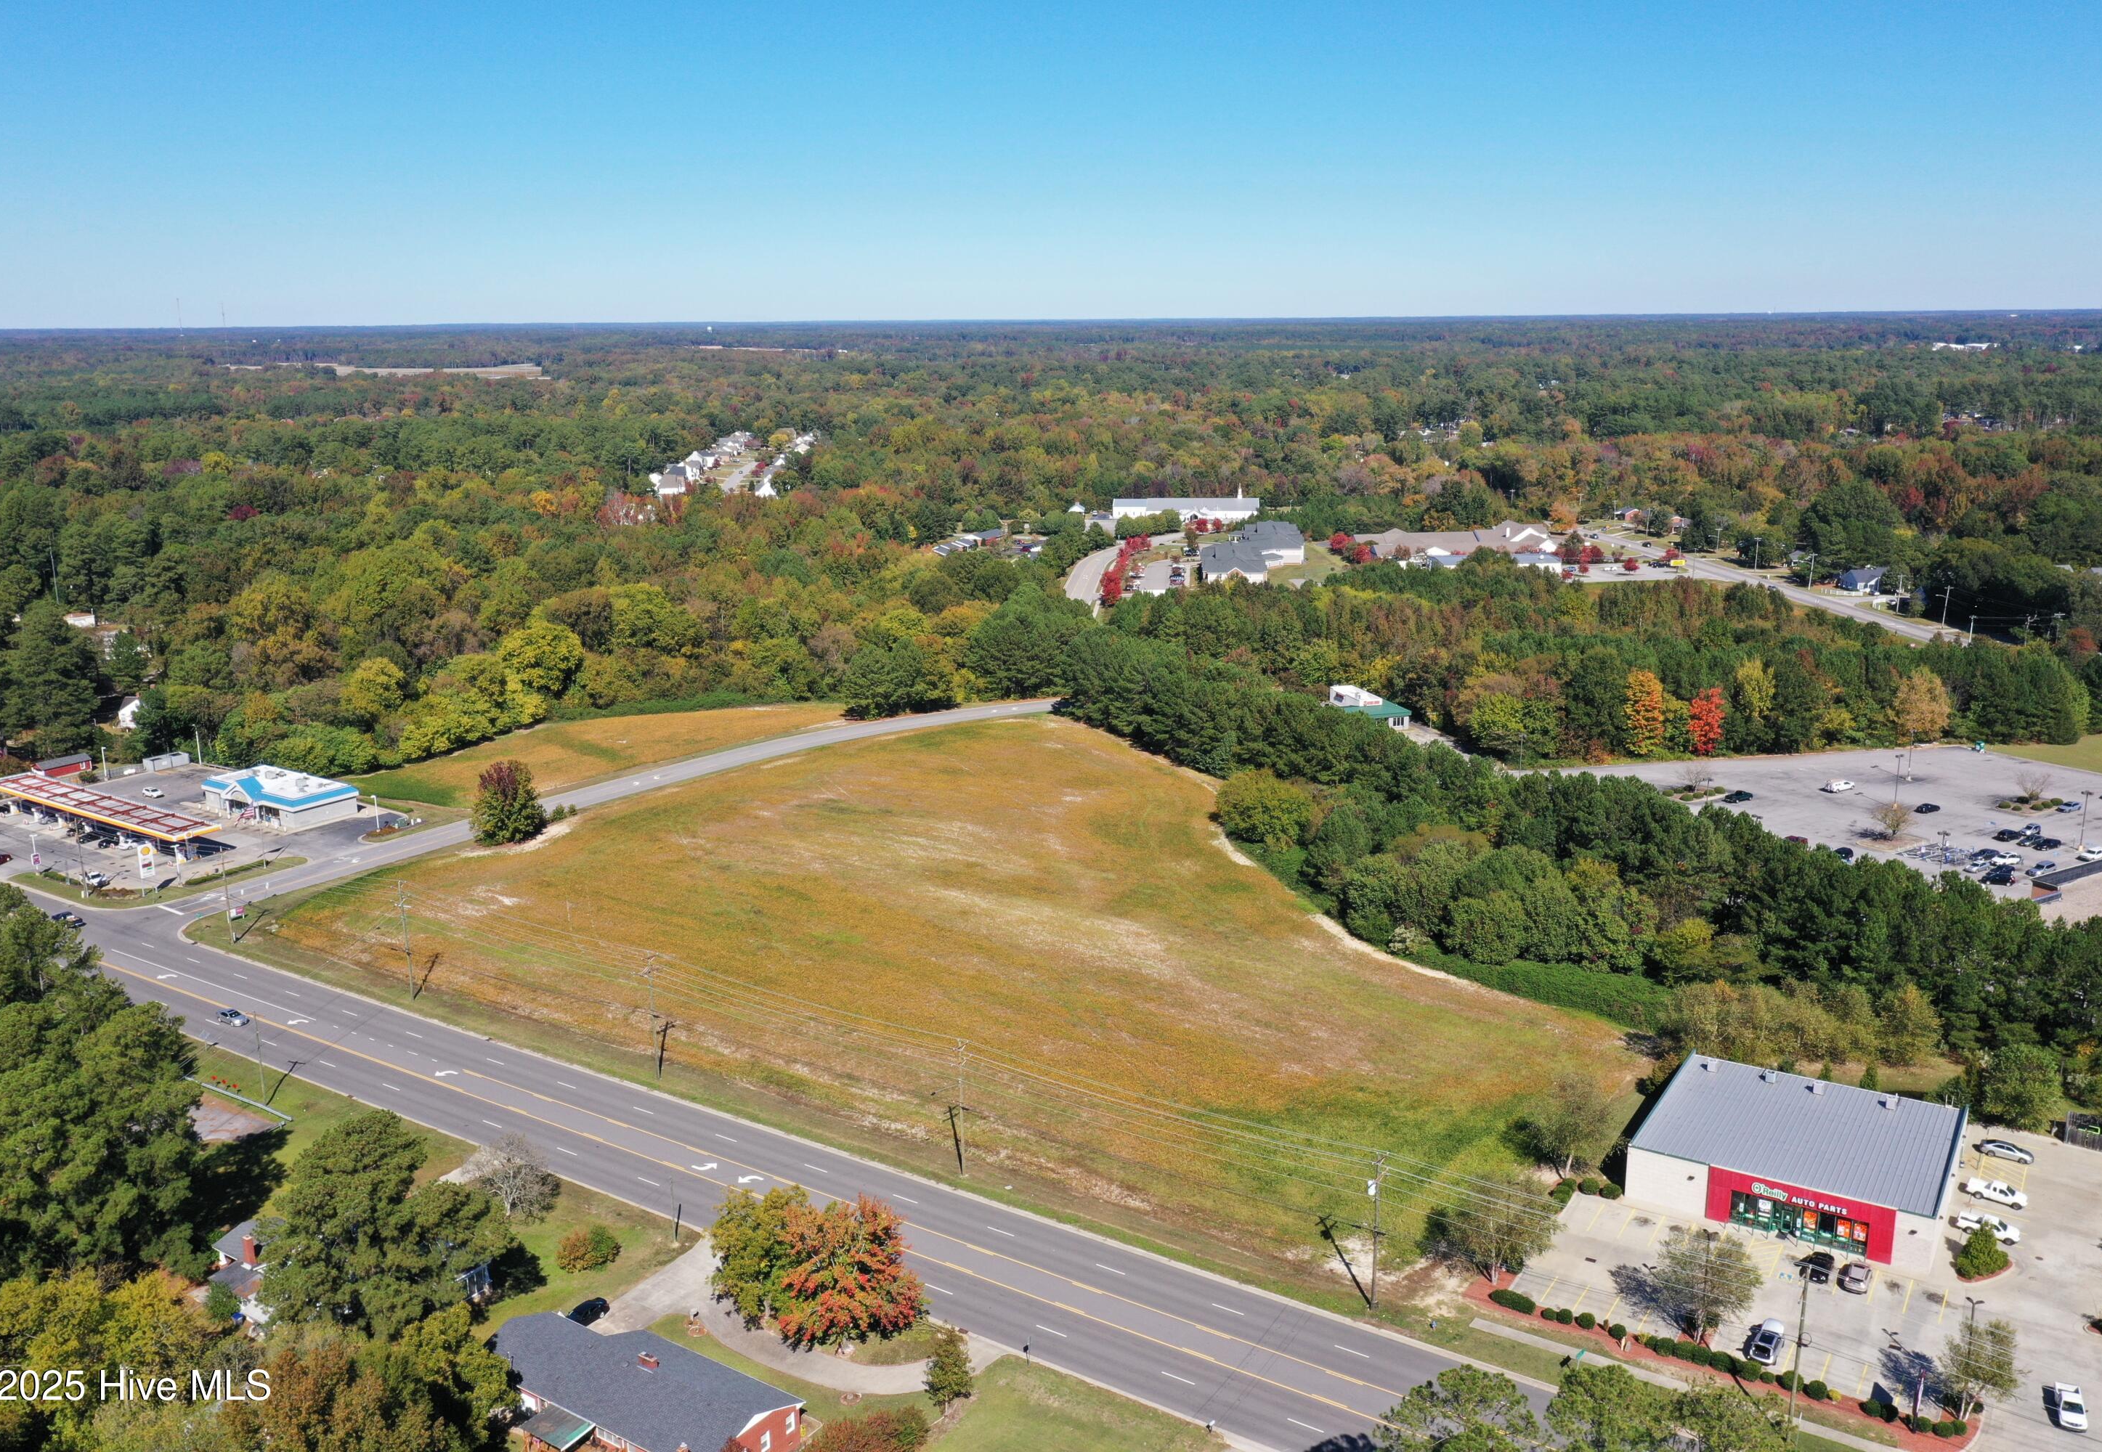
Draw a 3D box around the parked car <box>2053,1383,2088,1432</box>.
[{"bbox_3d":[82.037,54.666,136.358,1.840,1.680,4.950,6,15,26],"label":"parked car"}]

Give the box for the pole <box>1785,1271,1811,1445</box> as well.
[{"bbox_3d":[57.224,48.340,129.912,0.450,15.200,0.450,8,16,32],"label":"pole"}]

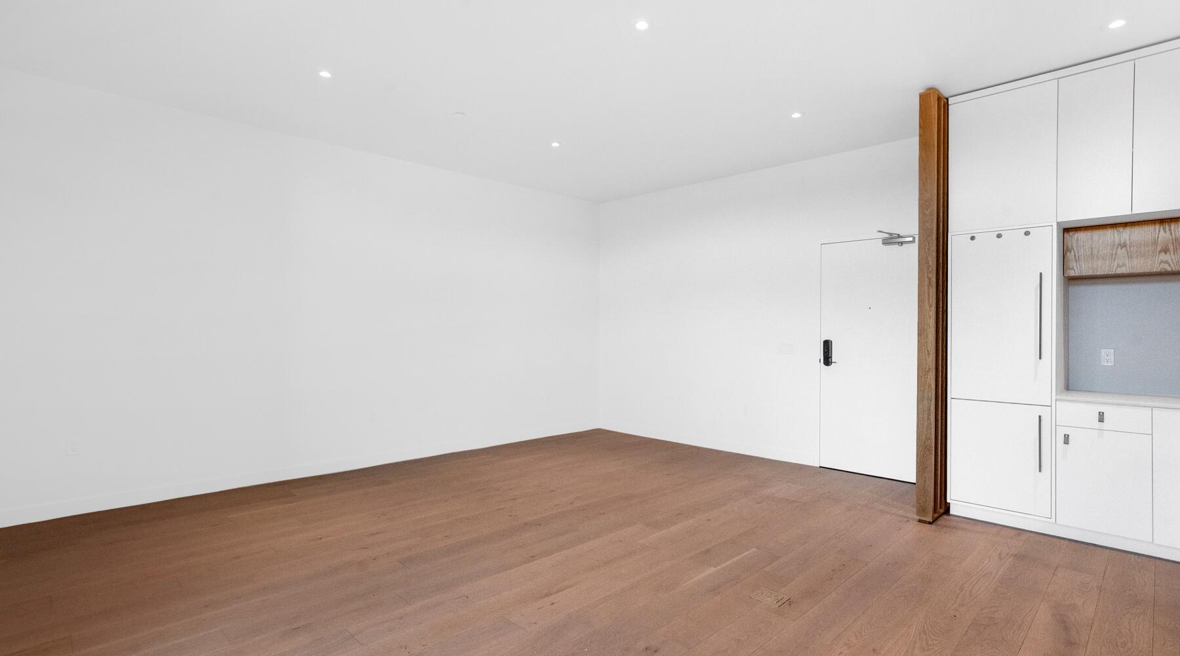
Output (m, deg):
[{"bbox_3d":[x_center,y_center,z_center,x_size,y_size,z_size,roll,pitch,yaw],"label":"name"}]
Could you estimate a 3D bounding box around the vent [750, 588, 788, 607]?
[{"bbox_3d":[0.915,1.355,2.660,0.134,0.013,0.153,0,0,-44],"label":"vent"}]

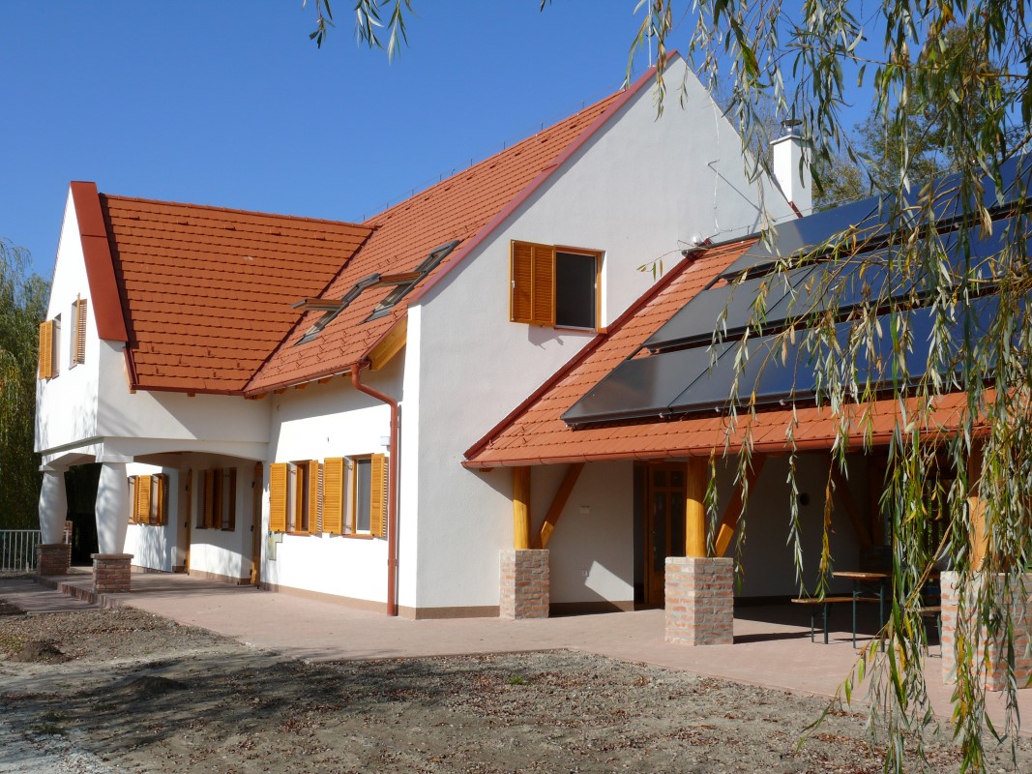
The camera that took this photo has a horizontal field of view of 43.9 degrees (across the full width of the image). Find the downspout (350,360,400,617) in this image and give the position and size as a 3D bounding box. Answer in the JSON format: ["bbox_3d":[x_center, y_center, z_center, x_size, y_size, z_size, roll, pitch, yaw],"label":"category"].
[{"bbox_3d":[-1.866,1.341,17.098,0.620,3.392,0.100,4,-7,-28],"label":"downspout"}]

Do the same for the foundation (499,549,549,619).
[{"bbox_3d":[0.122,2.622,17.117,0.508,0.894,0.436,4,-7,-28],"label":"foundation"}]

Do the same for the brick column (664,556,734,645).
[{"bbox_3d":[1.975,2.293,13.794,0.512,0.907,0.512,4,-7,-28],"label":"brick column"}]

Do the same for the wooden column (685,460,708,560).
[{"bbox_3d":[1.962,1.265,13.887,0.231,1.162,0.231,0,-6,0],"label":"wooden column"}]

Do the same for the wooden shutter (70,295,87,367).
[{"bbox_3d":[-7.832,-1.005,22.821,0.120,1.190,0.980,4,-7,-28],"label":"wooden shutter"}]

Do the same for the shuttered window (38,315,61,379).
[{"bbox_3d":[-9.220,-0.745,25.359,0.200,1.200,1.430,4,-7,-28],"label":"shuttered window"}]

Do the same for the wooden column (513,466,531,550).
[{"bbox_3d":[0.093,1.588,17.217,0.227,1.175,0.227,0,-6,0],"label":"wooden column"}]

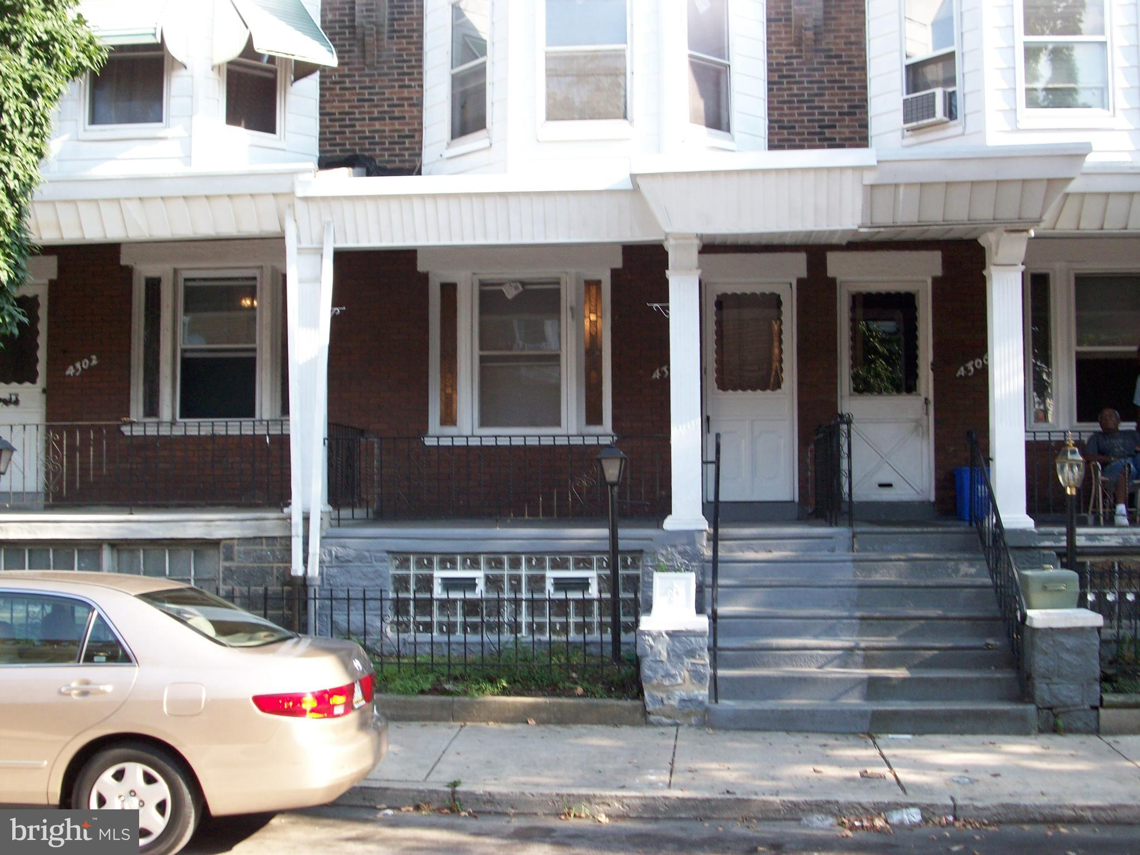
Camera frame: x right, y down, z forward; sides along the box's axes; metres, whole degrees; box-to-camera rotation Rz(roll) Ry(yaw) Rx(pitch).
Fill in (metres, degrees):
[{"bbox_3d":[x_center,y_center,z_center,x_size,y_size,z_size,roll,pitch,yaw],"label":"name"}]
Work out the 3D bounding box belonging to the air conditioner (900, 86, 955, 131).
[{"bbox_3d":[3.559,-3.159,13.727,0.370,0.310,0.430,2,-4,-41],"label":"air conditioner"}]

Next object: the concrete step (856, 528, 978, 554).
[{"bbox_3d":[2.950,0.969,11.859,1.065,0.213,0.300,0,-3,3],"label":"concrete step"}]

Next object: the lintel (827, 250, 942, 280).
[{"bbox_3d":[3.202,-1.645,14.142,1.151,0.301,0.150,0,-3,5],"label":"lintel"}]

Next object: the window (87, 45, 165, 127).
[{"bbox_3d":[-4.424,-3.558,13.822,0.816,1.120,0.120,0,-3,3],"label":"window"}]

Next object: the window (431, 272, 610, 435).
[{"bbox_3d":[-0.512,-0.770,14.408,1.896,1.706,0.130,0,-3,5],"label":"window"}]

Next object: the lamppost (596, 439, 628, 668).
[{"bbox_3d":[0.335,1.012,11.072,0.250,1.762,0.240,0,-3,5],"label":"lamppost"}]

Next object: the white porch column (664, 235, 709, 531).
[{"bbox_3d":[0.983,-0.369,11.726,0.381,2.467,0.370,0,-3,5],"label":"white porch column"}]

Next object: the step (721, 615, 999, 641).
[{"bbox_3d":[2.172,1.522,10.658,2.240,0.210,0.300,0,-3,5],"label":"step"}]

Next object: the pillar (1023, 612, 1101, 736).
[{"bbox_3d":[3.444,1.719,9.772,0.500,0.821,0.440,0,-3,5],"label":"pillar"}]

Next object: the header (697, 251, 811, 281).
[{"bbox_3d":[1.873,-1.650,14.325,1.190,0.284,0.120,0,-3,3],"label":"header"}]

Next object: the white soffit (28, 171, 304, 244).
[{"bbox_3d":[-3.565,-1.941,12.203,2.502,0.538,0.300,0,-3,3],"label":"white soffit"}]

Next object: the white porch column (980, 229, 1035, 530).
[{"bbox_3d":[3.760,-0.406,11.910,0.360,2.538,0.360,0,-3,3],"label":"white porch column"}]

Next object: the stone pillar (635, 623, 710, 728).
[{"bbox_3d":[0.751,1.781,10.047,0.523,0.696,0.460,0,-3,5],"label":"stone pillar"}]

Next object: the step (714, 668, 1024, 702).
[{"bbox_3d":[2.203,1.950,10.425,2.292,0.202,0.300,0,-3,3],"label":"step"}]

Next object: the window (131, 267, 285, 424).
[{"bbox_3d":[-3.719,-0.877,14.641,1.848,1.655,0.150,0,-3,3],"label":"window"}]

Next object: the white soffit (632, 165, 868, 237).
[{"bbox_3d":[1.513,-1.905,11.681,1.941,0.523,0.320,0,-3,3],"label":"white soffit"}]

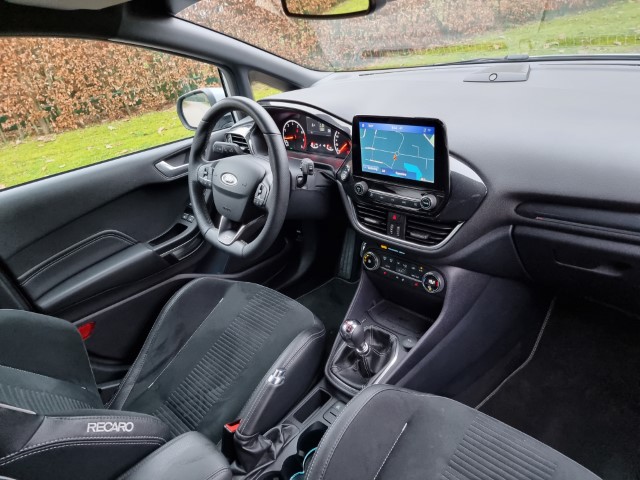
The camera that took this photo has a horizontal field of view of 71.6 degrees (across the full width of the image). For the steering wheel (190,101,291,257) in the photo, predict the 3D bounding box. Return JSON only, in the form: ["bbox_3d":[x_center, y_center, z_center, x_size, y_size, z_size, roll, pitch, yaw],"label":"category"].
[{"bbox_3d":[-0.181,-0.146,1.051,0.370,0.363,0.100,20,19,41],"label":"steering wheel"}]

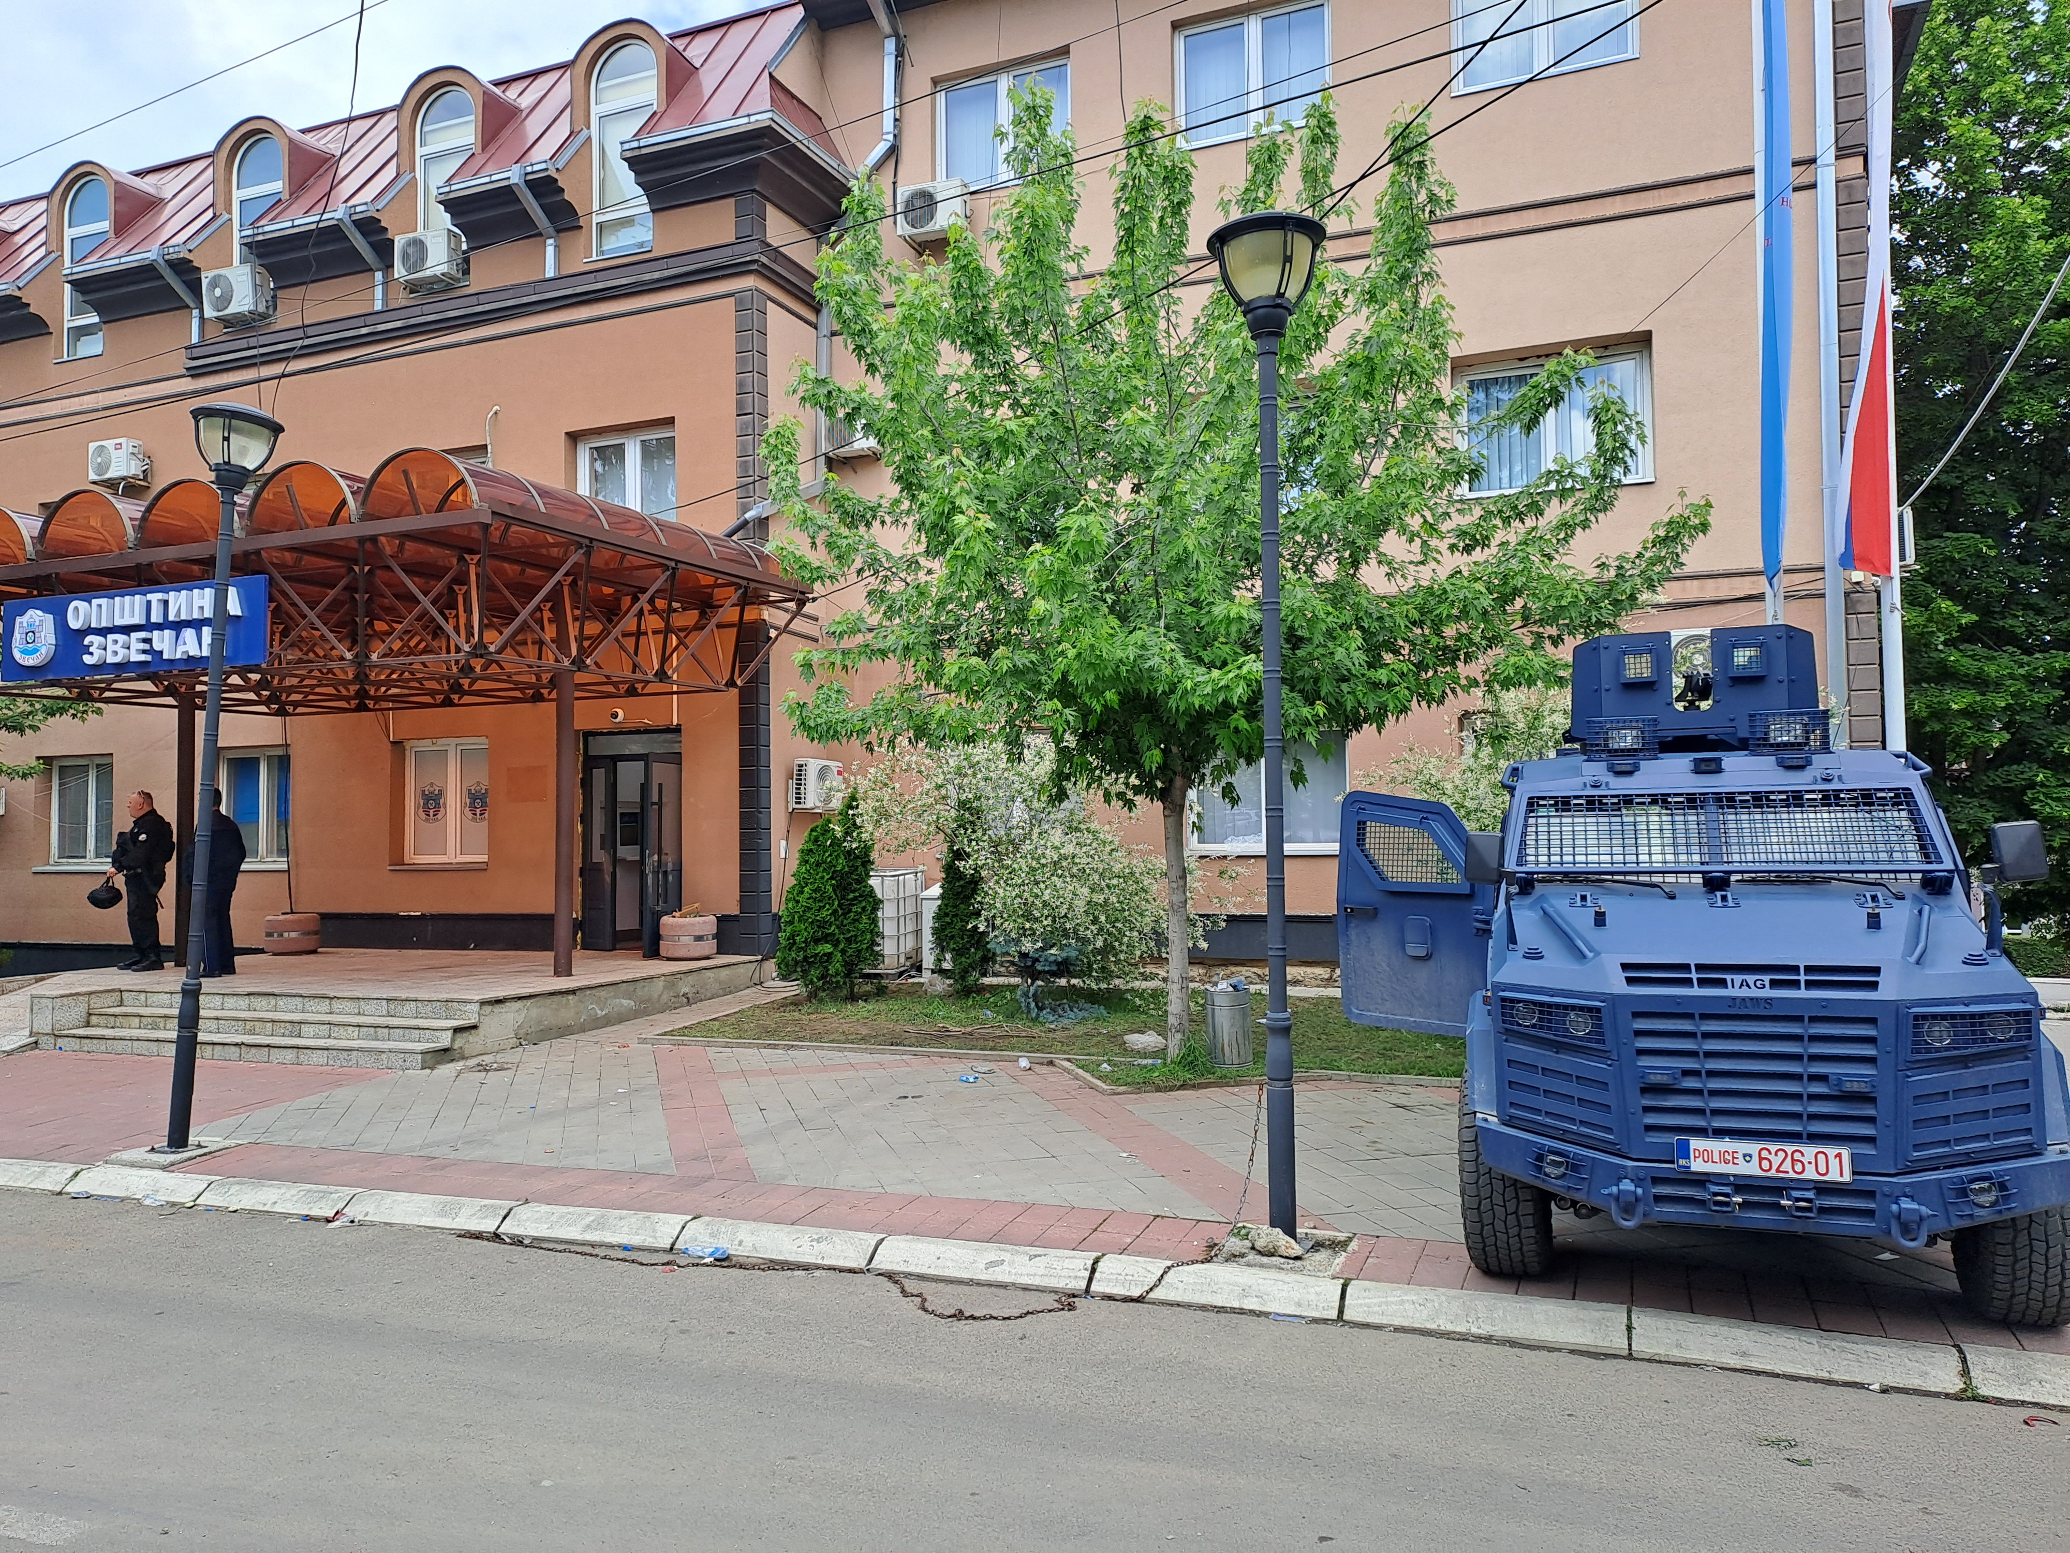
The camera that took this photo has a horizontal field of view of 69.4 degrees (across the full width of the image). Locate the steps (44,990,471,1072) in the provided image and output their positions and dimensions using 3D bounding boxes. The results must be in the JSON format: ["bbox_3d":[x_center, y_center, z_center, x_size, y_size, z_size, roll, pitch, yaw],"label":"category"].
[{"bbox_3d":[-6.703,2.118,12.741,4.550,0.470,0.680,-1,-2,22],"label":"steps"}]

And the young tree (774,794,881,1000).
[{"bbox_3d":[-1.972,1.137,14.300,1.020,1.980,0.980,-1,-2,0],"label":"young tree"}]

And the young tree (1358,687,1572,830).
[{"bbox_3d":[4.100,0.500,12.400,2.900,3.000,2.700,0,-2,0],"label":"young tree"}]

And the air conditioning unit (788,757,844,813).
[{"bbox_3d":[-2.382,0.106,16.474,0.270,0.540,0.750,-2,-2,23],"label":"air conditioning unit"}]

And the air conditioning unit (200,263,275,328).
[{"bbox_3d":[-9.830,-5.942,18.493,0.850,0.580,0.330,-2,-2,23],"label":"air conditioning unit"}]

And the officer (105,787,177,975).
[{"bbox_3d":[-9.047,1.115,15.150,0.560,1.680,0.520,0,-2,-22],"label":"officer"}]

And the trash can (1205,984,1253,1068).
[{"bbox_3d":[1.421,1.816,10.900,0.340,0.580,0.340,0,-2,0],"label":"trash can"}]

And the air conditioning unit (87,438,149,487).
[{"bbox_3d":[-11.992,-4.117,19.517,0.750,0.530,0.280,-1,-2,22],"label":"air conditioning unit"}]

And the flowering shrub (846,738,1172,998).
[{"bbox_3d":[-0.231,0.844,13.800,2.900,2.400,2.400,-2,-2,23],"label":"flowering shrub"}]

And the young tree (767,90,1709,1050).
[{"bbox_3d":[1.400,-1.450,11.000,6.300,6.900,5.800,0,-2,0],"label":"young tree"}]

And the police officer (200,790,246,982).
[{"bbox_3d":[-7.788,1.014,14.200,0.540,1.790,0.380,1,-3,-30],"label":"police officer"}]

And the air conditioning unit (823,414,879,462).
[{"bbox_3d":[-2.002,-3.832,16.767,0.730,0.490,0.280,-2,-2,23],"label":"air conditioning unit"}]

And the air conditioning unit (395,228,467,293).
[{"bbox_3d":[-7.157,-6.118,17.618,0.780,0.530,0.290,-1,-2,22],"label":"air conditioning unit"}]

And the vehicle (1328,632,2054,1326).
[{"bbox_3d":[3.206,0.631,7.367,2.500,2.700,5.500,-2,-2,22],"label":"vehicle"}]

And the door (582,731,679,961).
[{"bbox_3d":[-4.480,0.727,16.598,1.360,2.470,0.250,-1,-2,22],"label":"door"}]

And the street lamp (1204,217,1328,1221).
[{"bbox_3d":[1.016,-0.227,6.336,0.500,4.370,0.500,0,-2,0],"label":"street lamp"}]

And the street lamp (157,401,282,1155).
[{"bbox_3d":[-4.629,-0.015,8.359,0.500,4.170,0.500,3,-1,23],"label":"street lamp"}]

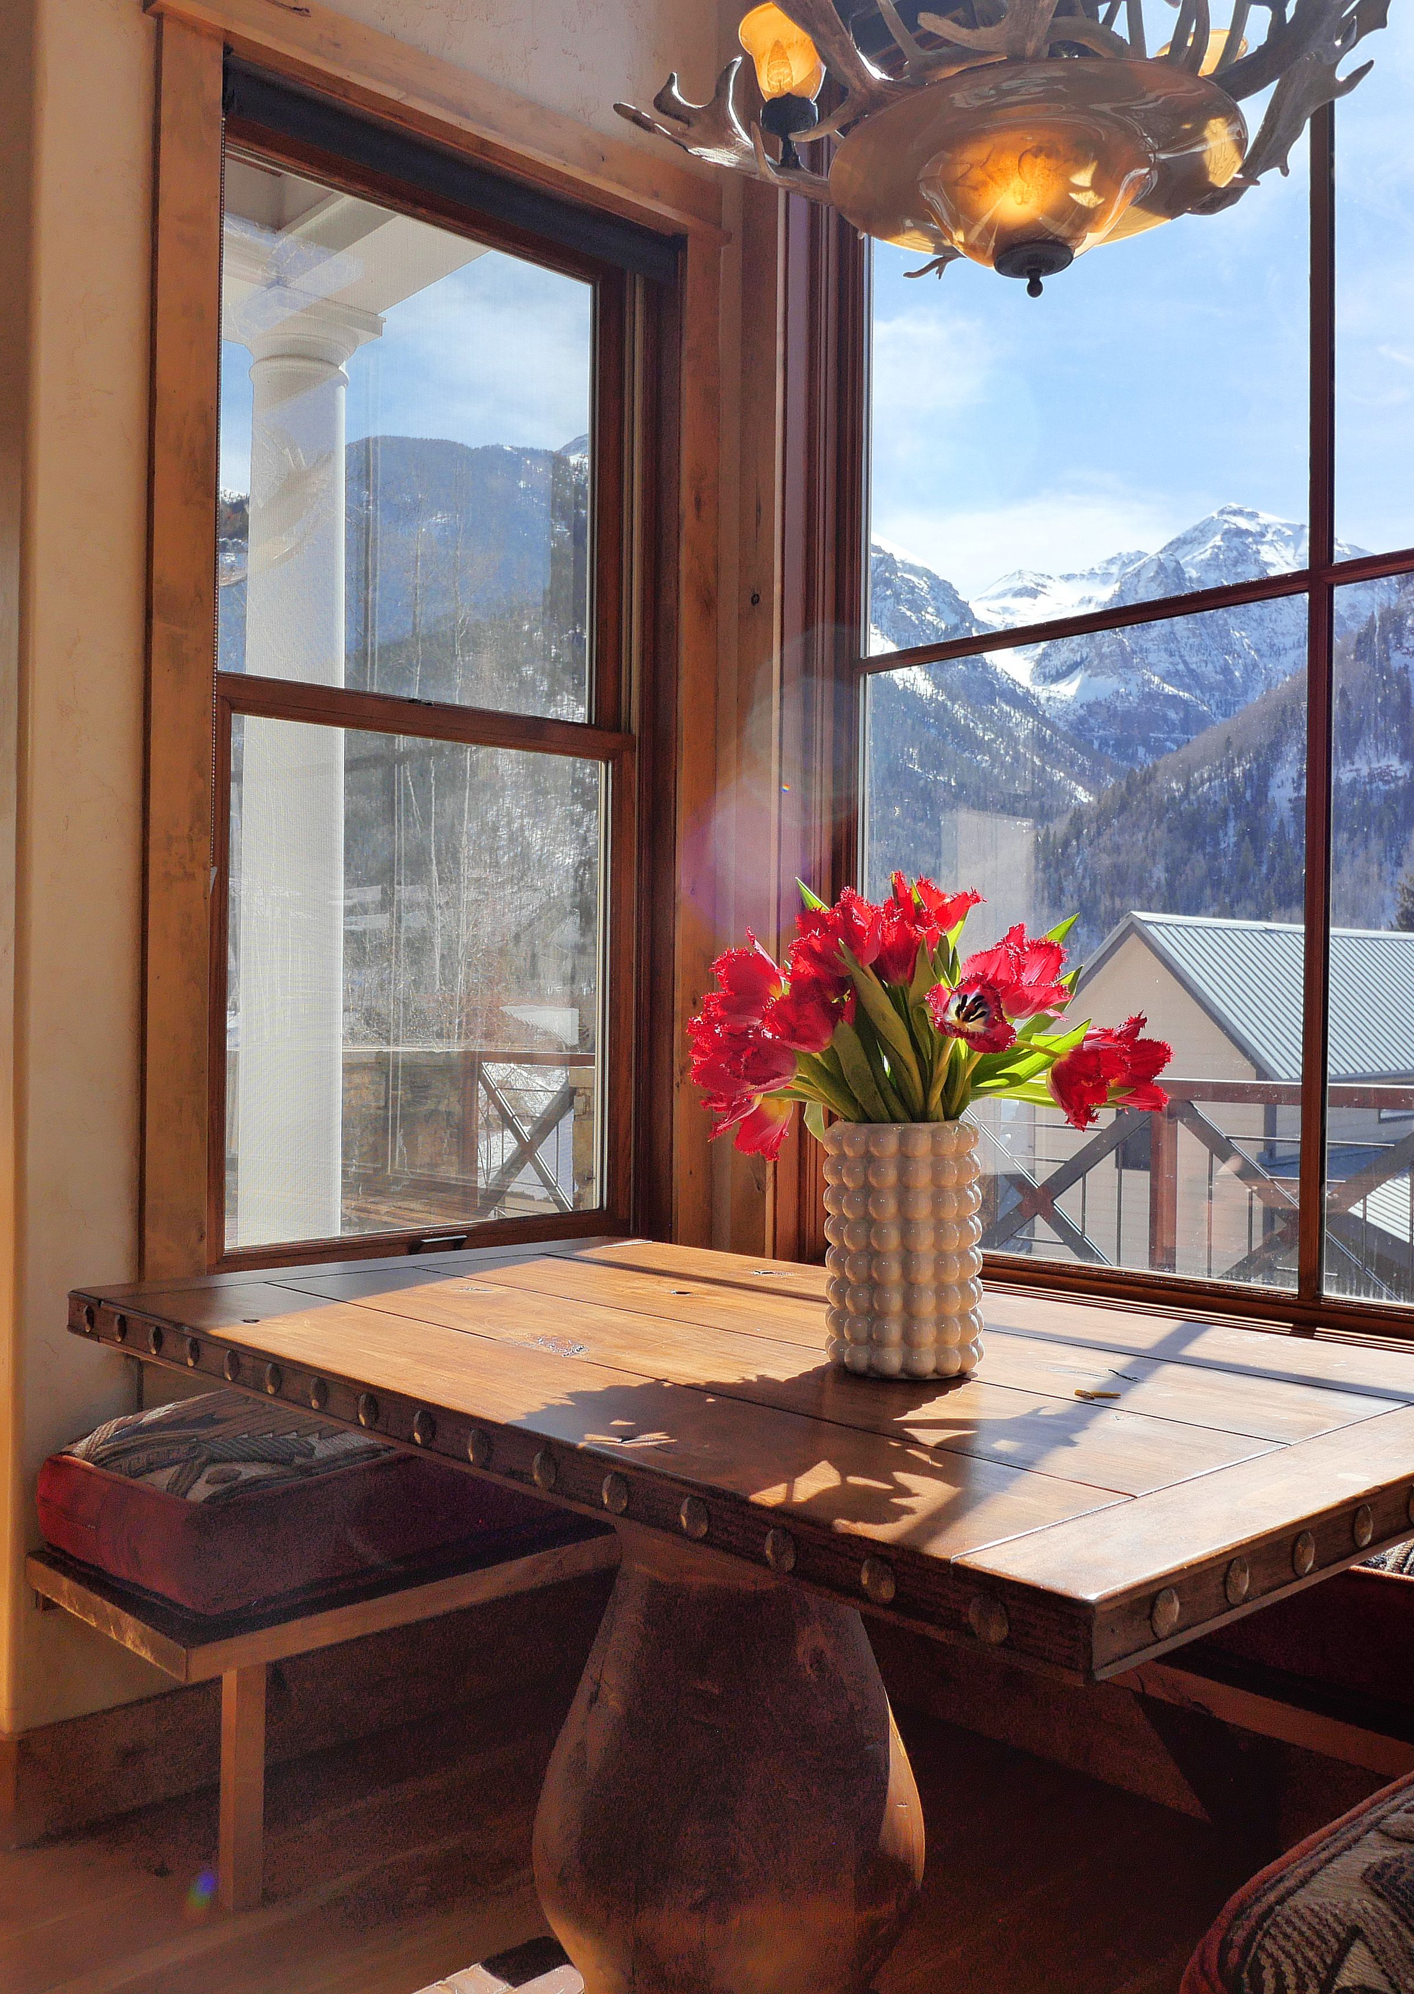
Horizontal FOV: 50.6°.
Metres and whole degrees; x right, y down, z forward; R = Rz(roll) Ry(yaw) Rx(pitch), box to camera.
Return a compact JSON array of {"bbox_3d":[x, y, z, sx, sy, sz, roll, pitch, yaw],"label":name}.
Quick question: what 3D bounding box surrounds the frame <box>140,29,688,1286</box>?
[{"bbox_3d":[-0.403,-0.469,2.450,1.008,1.839,0.130,1,0,-40],"label":"frame"}]

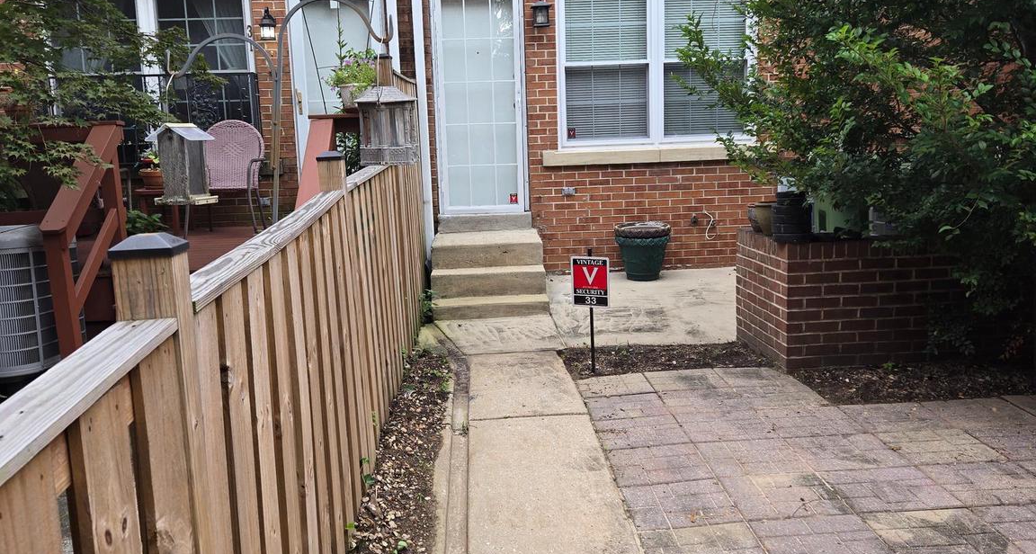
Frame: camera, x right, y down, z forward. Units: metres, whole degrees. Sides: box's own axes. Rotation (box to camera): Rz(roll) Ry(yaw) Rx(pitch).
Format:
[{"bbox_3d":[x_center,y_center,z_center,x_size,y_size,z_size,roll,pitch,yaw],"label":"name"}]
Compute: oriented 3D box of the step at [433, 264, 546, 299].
[{"bbox_3d":[-0.233,0.043,7.417,0.908,0.190,0.264,-3,11,-3],"label":"step"}]

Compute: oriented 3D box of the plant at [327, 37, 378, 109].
[{"bbox_3d":[-1.102,-1.359,6.146,0.360,0.480,0.330,-3,11,-3],"label":"plant"}]

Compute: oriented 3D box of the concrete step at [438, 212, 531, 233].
[{"bbox_3d":[-0.294,-0.498,8.317,0.837,0.156,0.190,-3,11,-3],"label":"concrete step"}]

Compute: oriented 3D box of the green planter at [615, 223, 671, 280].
[{"bbox_3d":[1.102,-0.227,8.119,0.499,0.462,0.499,-3,11,-3],"label":"green planter"}]

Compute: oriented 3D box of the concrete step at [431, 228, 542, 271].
[{"bbox_3d":[-0.269,-0.240,7.888,0.904,0.190,0.770,-3,11,-3],"label":"concrete step"}]

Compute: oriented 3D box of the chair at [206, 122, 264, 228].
[{"bbox_3d":[-2.386,-0.806,7.543,0.580,0.920,0.580,-3,11,-6],"label":"chair"}]

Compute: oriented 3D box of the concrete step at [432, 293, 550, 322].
[{"bbox_3d":[-0.212,0.236,7.183,0.899,0.102,0.269,-3,11,-3],"label":"concrete step"}]

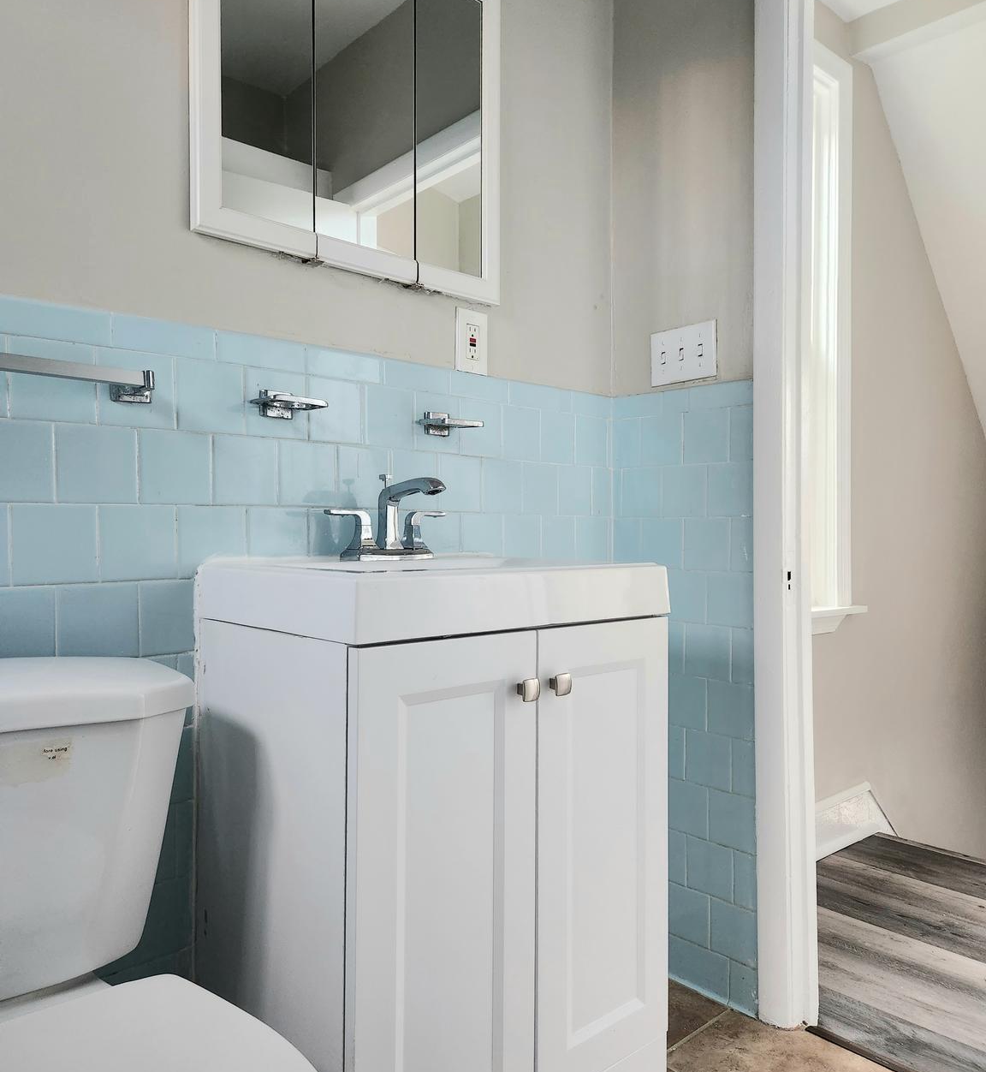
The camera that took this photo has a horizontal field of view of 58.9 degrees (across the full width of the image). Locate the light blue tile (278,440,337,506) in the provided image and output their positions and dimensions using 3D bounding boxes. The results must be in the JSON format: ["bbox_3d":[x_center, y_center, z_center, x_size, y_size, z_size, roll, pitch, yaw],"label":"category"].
[{"bbox_3d":[-0.305,-0.098,1.428,0.108,0.108,0.009,0,0,-43],"label":"light blue tile"}]

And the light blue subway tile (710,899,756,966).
[{"bbox_3d":[0.475,0.780,1.722,0.009,0.108,0.108,0,0,-42],"label":"light blue subway tile"}]

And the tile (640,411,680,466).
[{"bbox_3d":[0.361,-0.203,1.860,0.010,0.107,0.105,0,-1,-43],"label":"tile"}]

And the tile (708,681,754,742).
[{"bbox_3d":[0.476,0.344,1.742,0.010,0.108,0.102,0,-1,-43],"label":"tile"}]

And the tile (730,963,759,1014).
[{"bbox_3d":[0.493,0.885,1.713,0.010,0.092,0.061,0,-1,-43],"label":"tile"}]

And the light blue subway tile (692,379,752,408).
[{"bbox_3d":[0.460,-0.278,1.752,0.010,0.050,0.143,0,-1,-43],"label":"light blue subway tile"}]

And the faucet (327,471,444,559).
[{"bbox_3d":[-0.133,-0.032,1.417,0.250,0.144,0.185,0,0,-43],"label":"faucet"}]

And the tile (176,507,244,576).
[{"bbox_3d":[-0.425,0.011,1.316,0.108,0.108,0.009,0,0,-43],"label":"tile"}]

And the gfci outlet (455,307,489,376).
[{"bbox_3d":[-0.038,-0.371,1.678,0.075,0.119,0.010,0,-1,-43],"label":"gfci outlet"}]

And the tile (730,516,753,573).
[{"bbox_3d":[0.493,0.018,1.717,0.010,0.104,0.053,0,-1,-43],"label":"tile"}]

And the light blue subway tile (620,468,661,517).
[{"bbox_3d":[0.327,-0.094,1.905,0.010,0.108,0.108,0,-1,-43],"label":"light blue subway tile"}]

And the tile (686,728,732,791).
[{"bbox_3d":[0.441,0.454,1.779,0.010,0.108,0.108,0,-1,-43],"label":"tile"}]

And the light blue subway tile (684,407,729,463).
[{"bbox_3d":[0.444,-0.206,1.809,0.010,0.110,0.108,0,0,-43],"label":"light blue subway tile"}]

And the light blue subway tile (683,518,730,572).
[{"bbox_3d":[0.437,0.018,1.775,0.010,0.108,0.108,0,-1,-43],"label":"light blue subway tile"}]

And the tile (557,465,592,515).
[{"bbox_3d":[0.176,-0.097,1.875,0.104,0.105,0.010,0,-1,-43],"label":"tile"}]

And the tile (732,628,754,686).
[{"bbox_3d":[0.493,0.235,1.720,0.009,0.108,0.049,0,0,-43],"label":"tile"}]

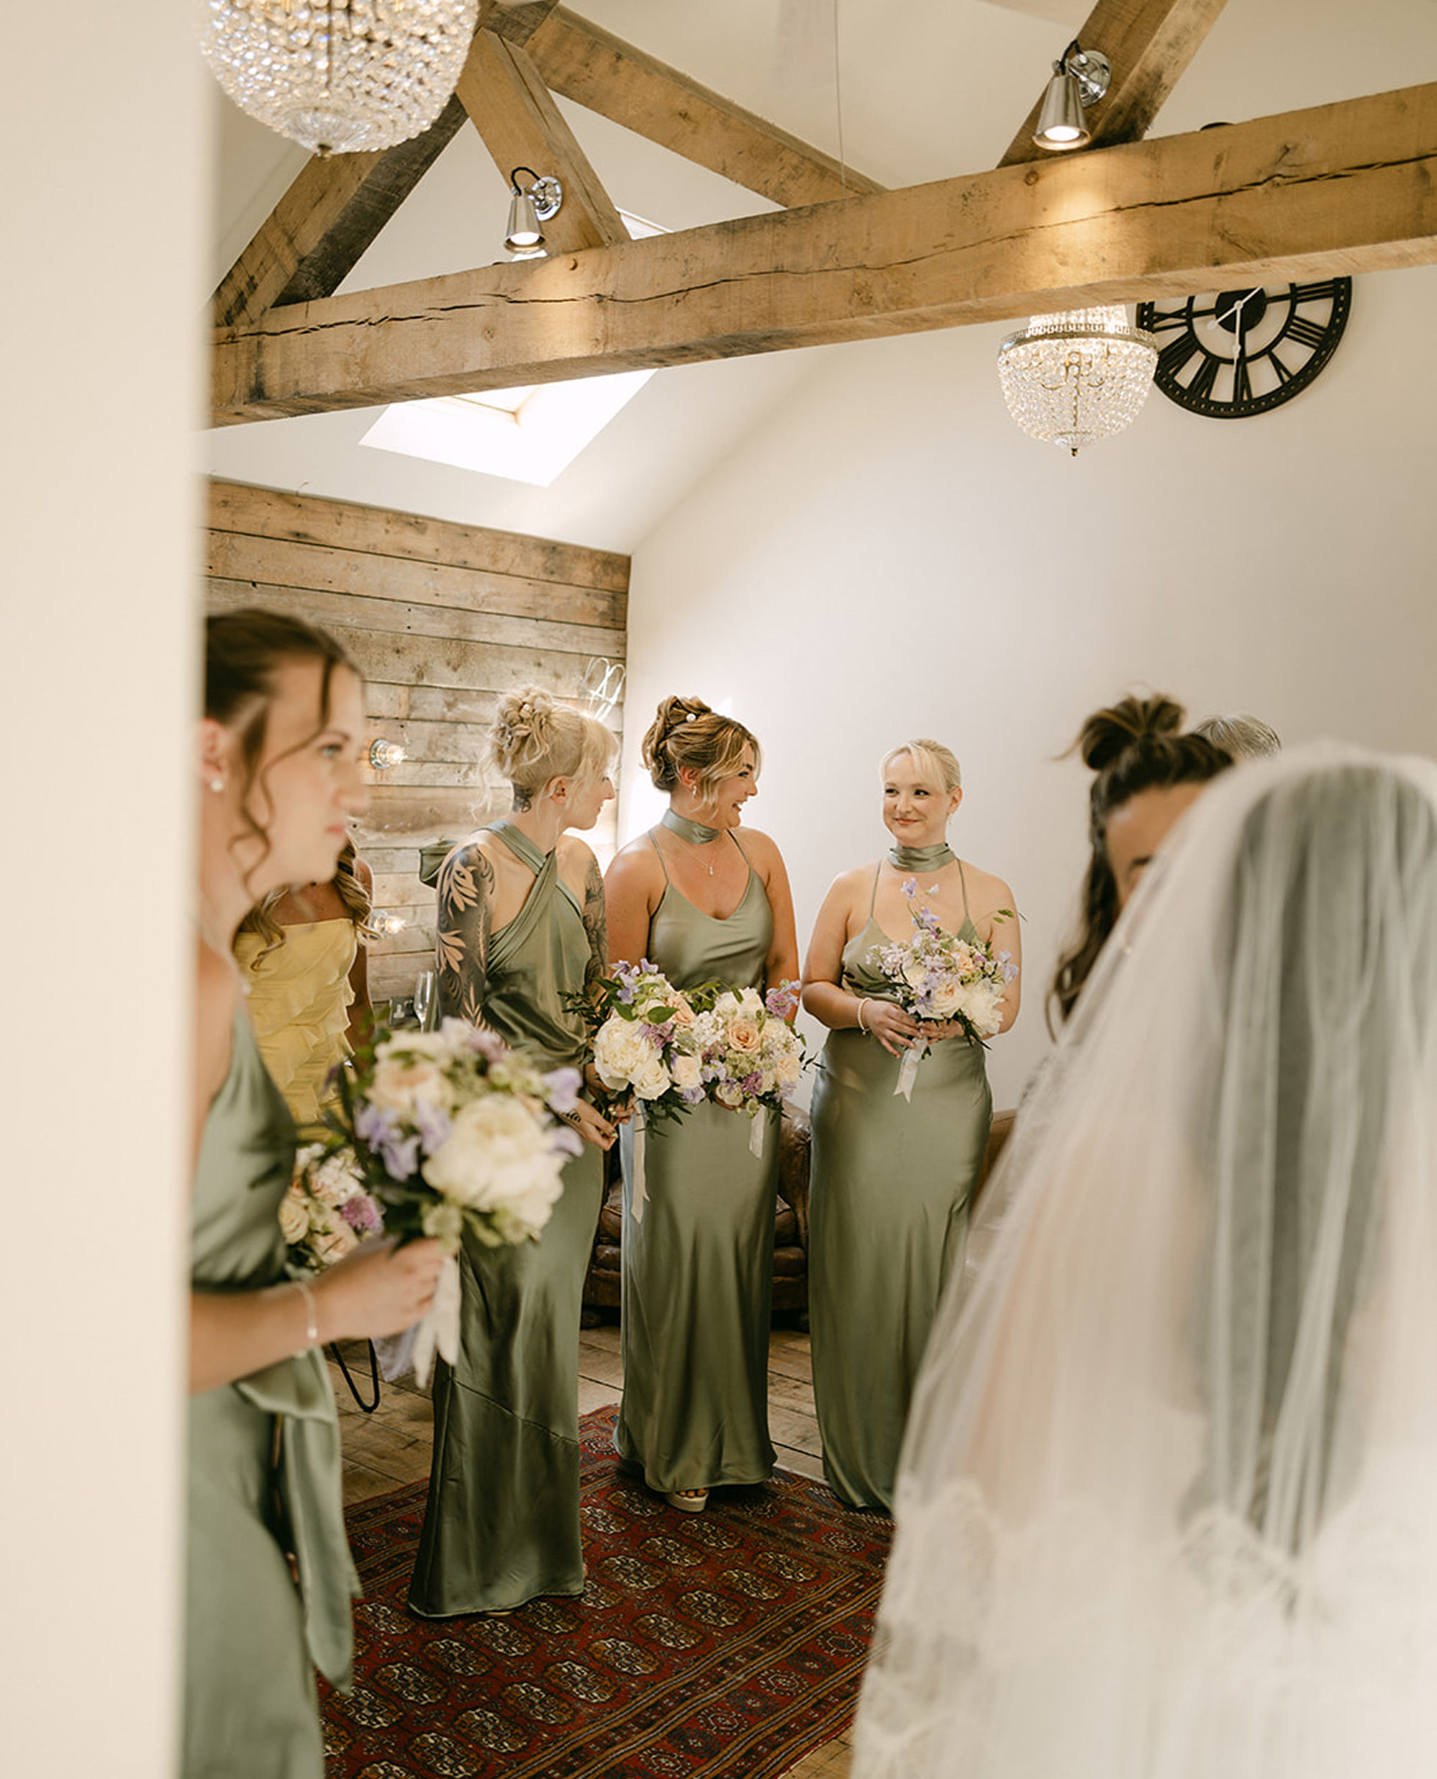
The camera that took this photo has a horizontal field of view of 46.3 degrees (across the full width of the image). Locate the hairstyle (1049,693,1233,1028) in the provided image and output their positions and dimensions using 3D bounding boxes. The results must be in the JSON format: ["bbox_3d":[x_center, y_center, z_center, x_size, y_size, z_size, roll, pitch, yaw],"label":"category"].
[{"bbox_3d":[0.443,-0.029,1.720,0.200,0.350,0.220,1,5,-21],"label":"hairstyle"}]

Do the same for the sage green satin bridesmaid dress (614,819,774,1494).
[{"bbox_3d":[-0.035,0.587,3.720,0.380,1.430,0.330,1,5,-19],"label":"sage green satin bridesmaid dress"}]

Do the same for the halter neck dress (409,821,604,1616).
[{"bbox_3d":[-0.404,0.603,3.200,0.360,1.480,0.370,7,6,41],"label":"halter neck dress"}]

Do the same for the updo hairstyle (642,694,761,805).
[{"bbox_3d":[-0.039,-0.305,3.680,0.250,0.235,0.200,4,5,21],"label":"updo hairstyle"}]

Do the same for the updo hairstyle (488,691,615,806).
[{"bbox_3d":[-0.319,-0.269,3.170,0.230,0.230,0.190,2,5,-12],"label":"updo hairstyle"}]

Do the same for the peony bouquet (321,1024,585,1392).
[{"bbox_3d":[-0.233,0.270,1.470,0.215,0.300,0.200,0,5,-30],"label":"peony bouquet"}]

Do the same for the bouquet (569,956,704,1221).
[{"bbox_3d":[-0.142,0.361,3.030,0.245,0.455,0.240,2,5,0],"label":"bouquet"}]

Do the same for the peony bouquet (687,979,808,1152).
[{"bbox_3d":[0.053,0.360,3.430,0.260,0.350,0.250,2,5,-6],"label":"peony bouquet"}]

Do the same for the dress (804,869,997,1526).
[{"bbox_3d":[0.403,0.633,3.700,0.410,1.410,0.340,3,5,5],"label":"dress"}]

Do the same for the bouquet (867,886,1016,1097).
[{"bbox_3d":[0.465,0.211,3.470,0.290,0.440,0.260,3,5,9],"label":"bouquet"}]

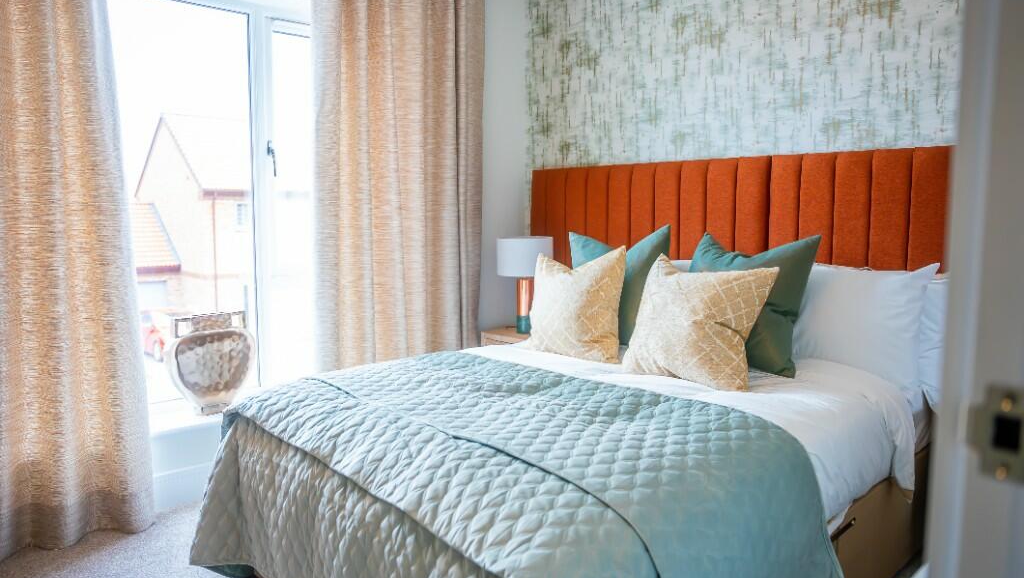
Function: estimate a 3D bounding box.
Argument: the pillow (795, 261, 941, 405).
[{"bbox_3d":[0.977,0.090,2.275,0.710,0.450,0.180,6,-19,44],"label":"pillow"}]

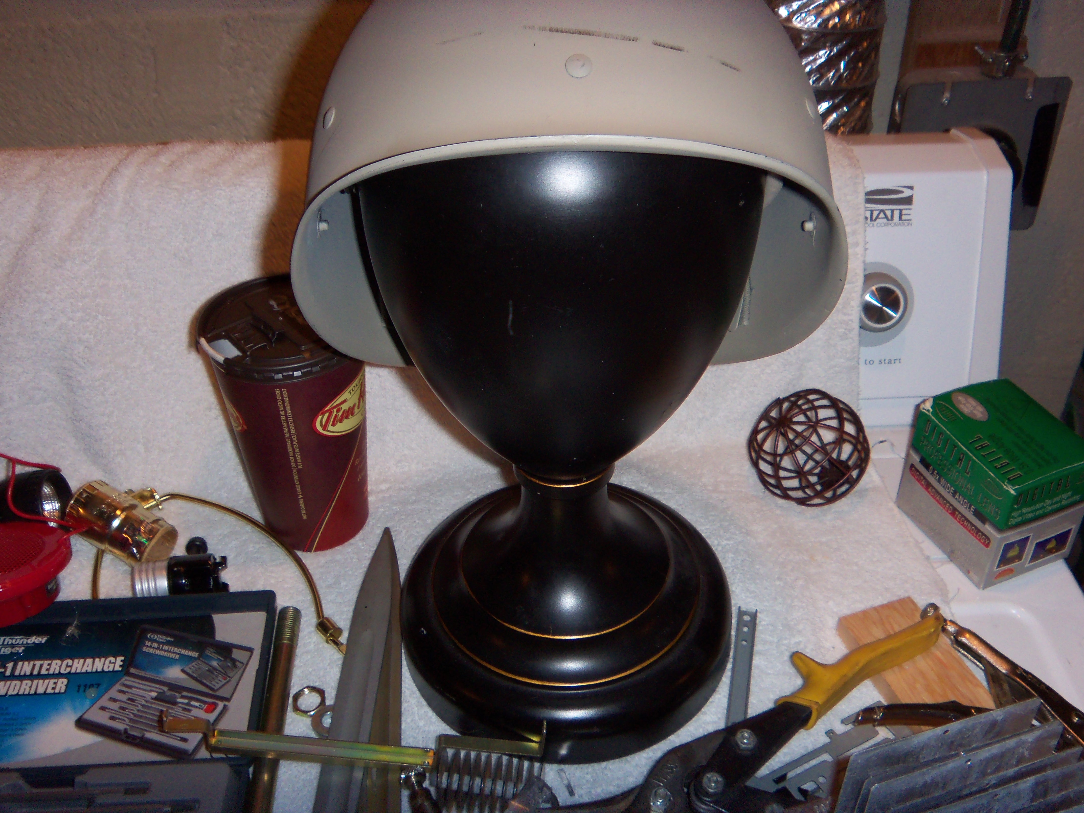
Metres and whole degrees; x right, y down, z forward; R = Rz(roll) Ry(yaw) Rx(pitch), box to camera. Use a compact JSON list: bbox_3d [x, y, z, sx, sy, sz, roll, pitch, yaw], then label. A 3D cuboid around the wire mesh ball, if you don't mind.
[{"bbox_3d":[0.161,0.025,0.661,0.073,0.073,0.073,0,38,0],"label":"wire mesh ball"}]

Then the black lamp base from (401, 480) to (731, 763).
[{"bbox_3d":[0.012,0.072,0.564,0.176,0.118,0.176,0,38,0],"label":"black lamp base"}]

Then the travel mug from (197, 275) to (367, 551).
[{"bbox_3d":[-0.137,0.010,0.625,0.094,0.144,0.094,0,38,0],"label":"travel mug"}]

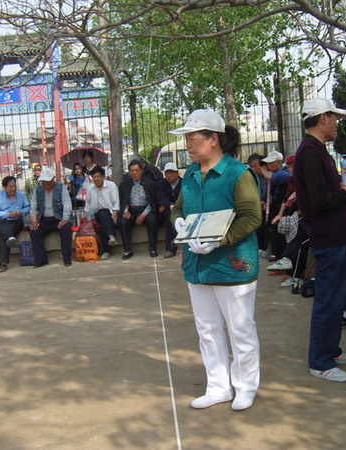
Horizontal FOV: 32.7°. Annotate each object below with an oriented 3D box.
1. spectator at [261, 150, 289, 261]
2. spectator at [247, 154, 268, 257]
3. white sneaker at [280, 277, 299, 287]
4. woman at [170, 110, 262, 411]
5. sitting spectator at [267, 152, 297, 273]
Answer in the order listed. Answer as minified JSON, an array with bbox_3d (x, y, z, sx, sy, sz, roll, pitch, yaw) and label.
[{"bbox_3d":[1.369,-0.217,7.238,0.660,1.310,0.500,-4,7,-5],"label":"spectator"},{"bbox_3d":[1.187,-0.237,7.537,0.660,1.300,0.500,-7,8,-28],"label":"spectator"},{"bbox_3d":[1.203,0.557,5.982,0.265,0.105,0.100,-5,7,-8],"label":"white sneaker"},{"bbox_3d":[0.253,0.187,3.249,0.400,1.625,0.500,-10,9,-42],"label":"woman"},{"bbox_3d":[1.377,-0.093,6.347,0.660,1.280,0.500,-5,7,-10],"label":"sitting spectator"}]

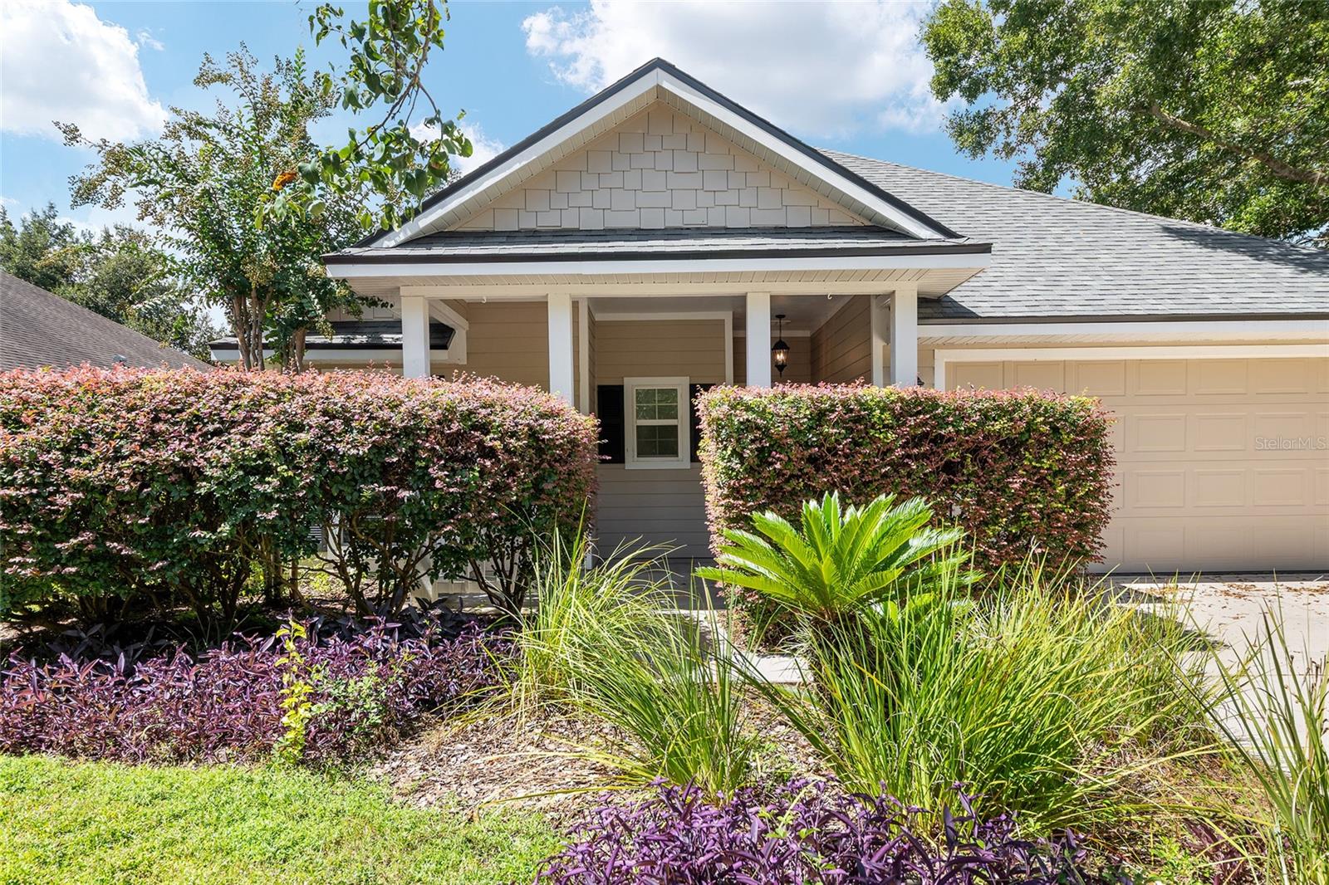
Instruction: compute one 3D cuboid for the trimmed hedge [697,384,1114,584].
[{"bbox_3d":[1.620,0.460,6.200,2.750,1.680,1.000,-1,0,1],"label":"trimmed hedge"}]

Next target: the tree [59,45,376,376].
[{"bbox_3d":[-3.950,-1.050,7.900,2.750,4.800,2.600,-1,0,1],"label":"tree"}]

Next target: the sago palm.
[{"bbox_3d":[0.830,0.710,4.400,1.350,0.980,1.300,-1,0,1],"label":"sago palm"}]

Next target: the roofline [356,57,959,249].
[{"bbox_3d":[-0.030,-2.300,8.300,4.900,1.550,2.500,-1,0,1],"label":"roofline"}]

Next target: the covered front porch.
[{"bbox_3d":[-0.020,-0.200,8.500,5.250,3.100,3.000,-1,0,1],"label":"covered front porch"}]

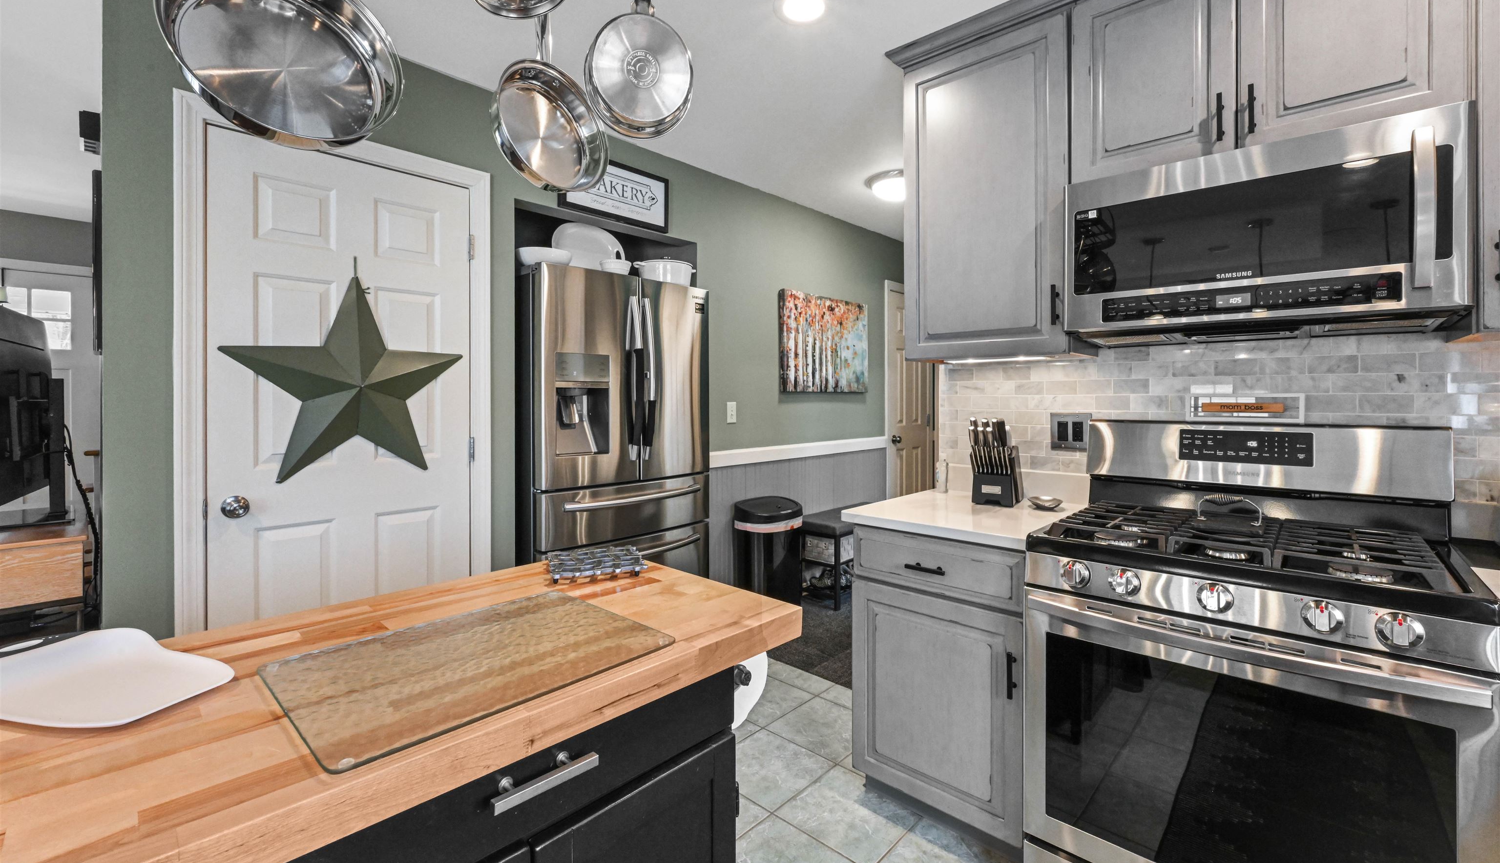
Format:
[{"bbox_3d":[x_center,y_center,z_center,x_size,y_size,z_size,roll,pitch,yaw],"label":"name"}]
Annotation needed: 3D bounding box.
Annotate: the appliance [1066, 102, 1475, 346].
[{"bbox_3d":[1.319,-0.483,1.566,0.753,0.425,0.365,2,2,43],"label":"appliance"}]

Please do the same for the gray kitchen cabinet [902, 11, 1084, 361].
[{"bbox_3d":[0.856,-0.764,2.008,0.537,1.015,0.304,2,2,43],"label":"gray kitchen cabinet"}]

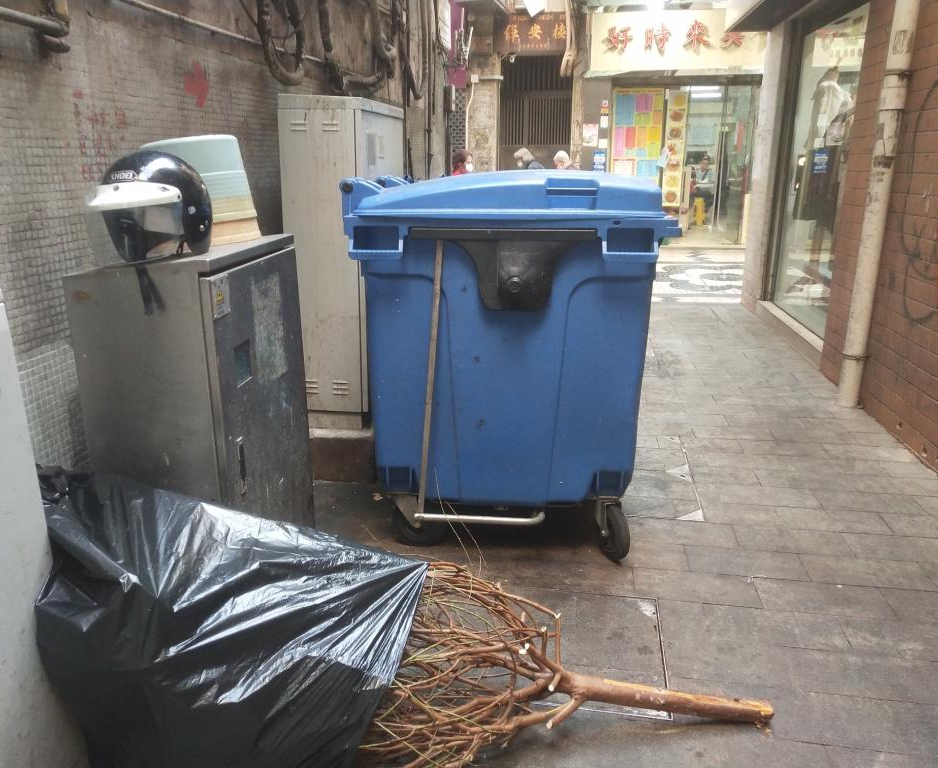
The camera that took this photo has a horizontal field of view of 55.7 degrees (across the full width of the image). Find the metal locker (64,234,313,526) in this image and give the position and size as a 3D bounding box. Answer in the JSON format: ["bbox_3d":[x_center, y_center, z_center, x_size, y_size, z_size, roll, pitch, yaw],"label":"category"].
[{"bbox_3d":[-0.752,0.188,2.575,0.360,1.190,0.680,2,16,5],"label":"metal locker"}]

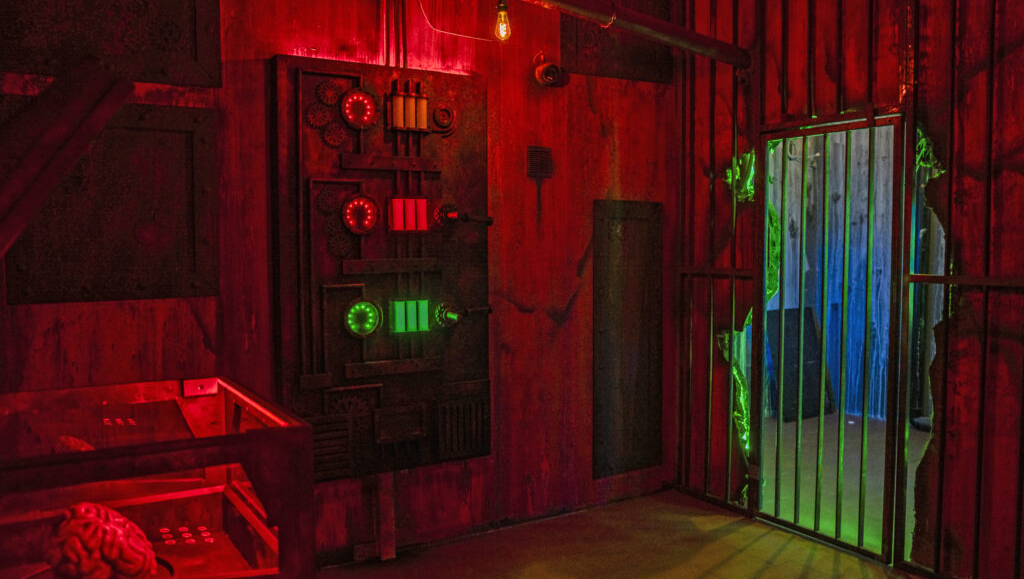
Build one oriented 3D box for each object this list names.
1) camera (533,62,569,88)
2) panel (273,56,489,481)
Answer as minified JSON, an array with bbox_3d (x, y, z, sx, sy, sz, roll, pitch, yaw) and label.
[{"bbox_3d":[0.193,-1.145,4.108,0.120,0.120,0.110,-2,12,-29],"label":"camera"},{"bbox_3d":[-0.585,-0.089,3.706,1.036,1.924,0.155,-2,4,-29],"label":"panel"}]

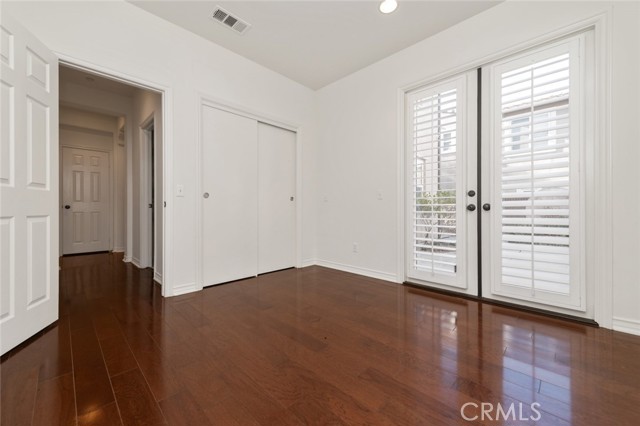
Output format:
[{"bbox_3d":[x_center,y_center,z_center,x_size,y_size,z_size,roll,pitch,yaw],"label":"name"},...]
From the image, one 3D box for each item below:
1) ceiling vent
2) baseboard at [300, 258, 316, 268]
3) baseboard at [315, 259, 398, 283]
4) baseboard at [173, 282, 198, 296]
[{"bbox_3d":[-0.896,-1.919,2.504,0.193,0.020,0.351,0,0,45],"label":"ceiling vent"},{"bbox_3d":[-0.167,0.794,3.856,0.018,0.093,0.301,0,0,45],"label":"baseboard"},{"bbox_3d":[0.427,0.794,3.466,1.411,0.093,0.018,0,0,45],"label":"baseboard"},{"bbox_3d":[-1.408,0.797,2.603,0.018,0.093,0.237,0,0,45],"label":"baseboard"}]

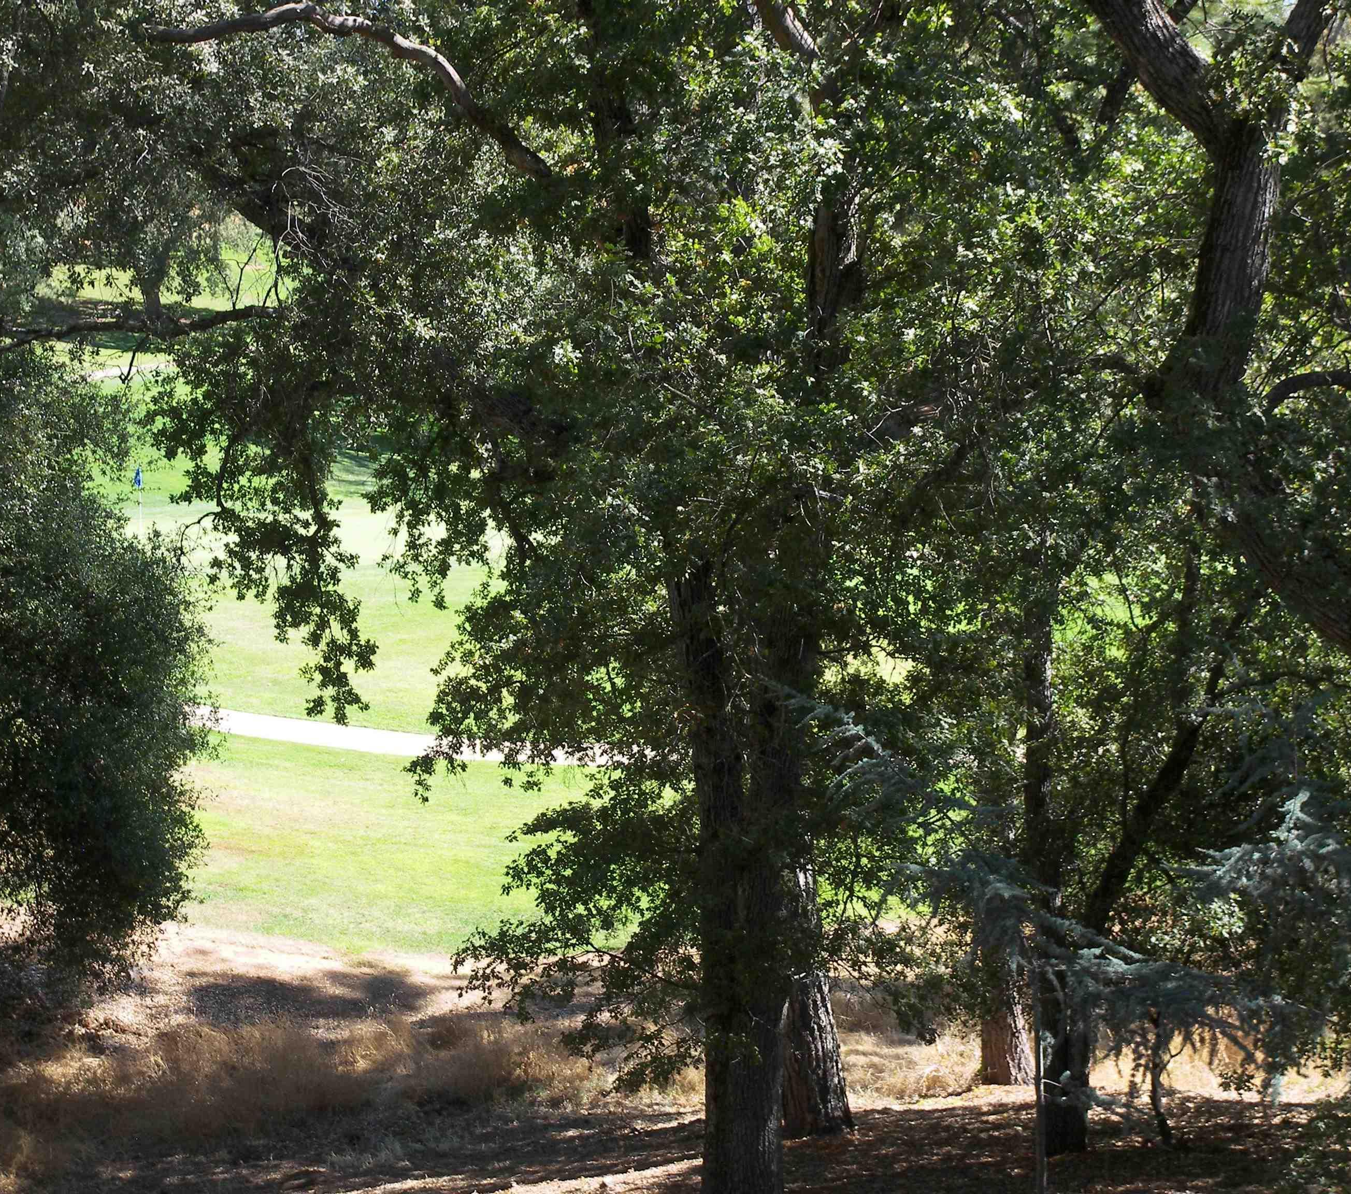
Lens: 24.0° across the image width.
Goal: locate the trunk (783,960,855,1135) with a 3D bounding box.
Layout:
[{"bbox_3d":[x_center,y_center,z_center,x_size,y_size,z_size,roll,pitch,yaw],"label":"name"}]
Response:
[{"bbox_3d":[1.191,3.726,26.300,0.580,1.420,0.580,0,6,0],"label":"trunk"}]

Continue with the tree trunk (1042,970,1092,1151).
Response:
[{"bbox_3d":[3.106,3.709,25.200,0.410,1.460,0.410,0,6,0],"label":"tree trunk"}]

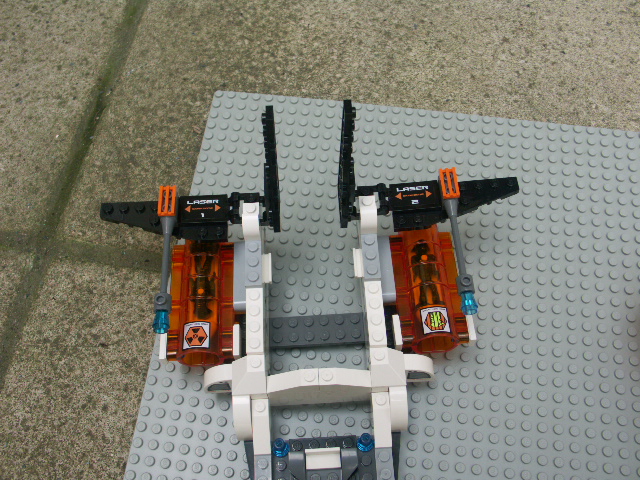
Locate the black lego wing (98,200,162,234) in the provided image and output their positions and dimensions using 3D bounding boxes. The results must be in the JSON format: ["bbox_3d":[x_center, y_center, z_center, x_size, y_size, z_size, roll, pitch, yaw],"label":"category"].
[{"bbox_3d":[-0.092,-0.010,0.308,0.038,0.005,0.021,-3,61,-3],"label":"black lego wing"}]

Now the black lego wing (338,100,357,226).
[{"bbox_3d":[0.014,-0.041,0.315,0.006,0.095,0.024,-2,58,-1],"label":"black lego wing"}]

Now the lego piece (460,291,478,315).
[{"bbox_3d":[0.067,0.028,0.275,0.008,0.008,0.010,-3,65,0],"label":"lego piece"}]

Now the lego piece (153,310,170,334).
[{"bbox_3d":[-0.071,0.037,0.275,0.008,0.008,0.010,-3,65,0],"label":"lego piece"}]

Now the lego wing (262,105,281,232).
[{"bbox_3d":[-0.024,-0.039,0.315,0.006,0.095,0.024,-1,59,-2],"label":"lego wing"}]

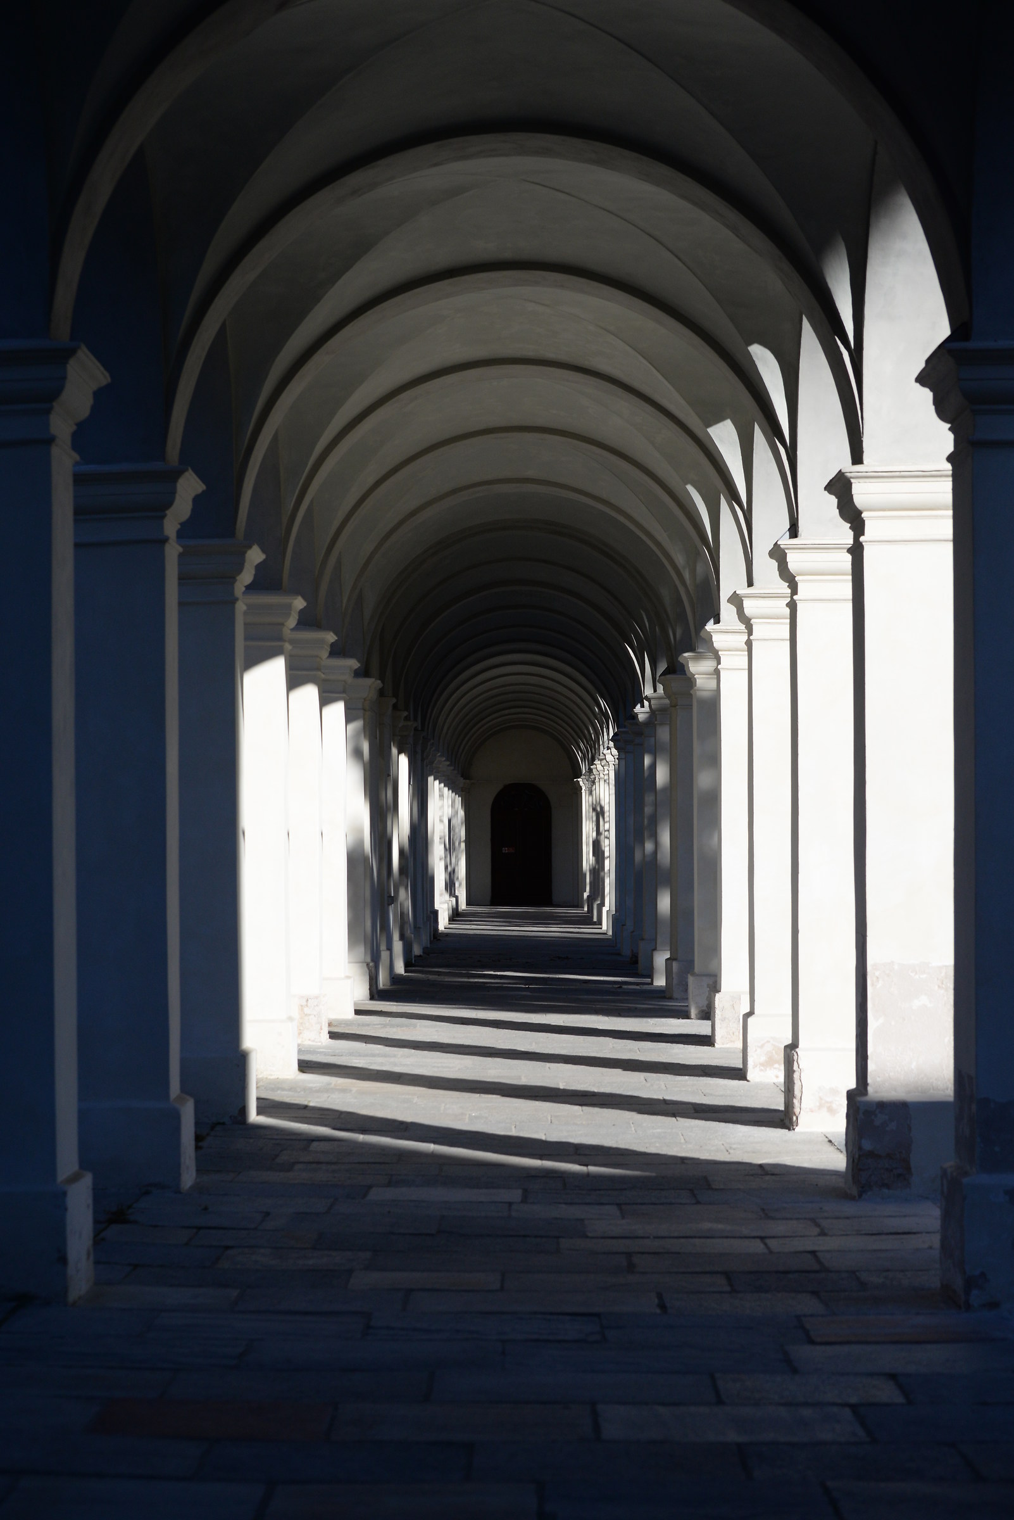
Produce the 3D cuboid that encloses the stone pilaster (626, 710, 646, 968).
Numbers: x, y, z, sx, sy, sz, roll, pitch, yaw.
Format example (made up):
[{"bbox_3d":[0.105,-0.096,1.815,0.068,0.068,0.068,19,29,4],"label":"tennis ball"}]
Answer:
[{"bbox_3d":[1.879,1.055,38.421,0.630,3.168,0.630,0,-2,0],"label":"stone pilaster"}]

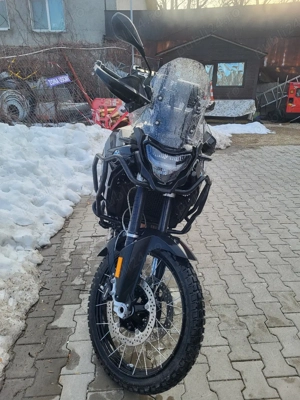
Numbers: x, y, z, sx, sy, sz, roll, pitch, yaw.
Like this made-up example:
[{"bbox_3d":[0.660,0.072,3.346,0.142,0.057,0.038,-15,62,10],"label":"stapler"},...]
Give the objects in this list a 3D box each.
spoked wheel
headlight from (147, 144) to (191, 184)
[{"bbox_3d":[-0.050,0.519,1.433,0.700,0.700,0.105,22,2,43],"label":"spoked wheel"},{"bbox_3d":[0.085,-0.159,1.365,0.205,0.145,0.125,11,20,-13],"label":"headlight"}]

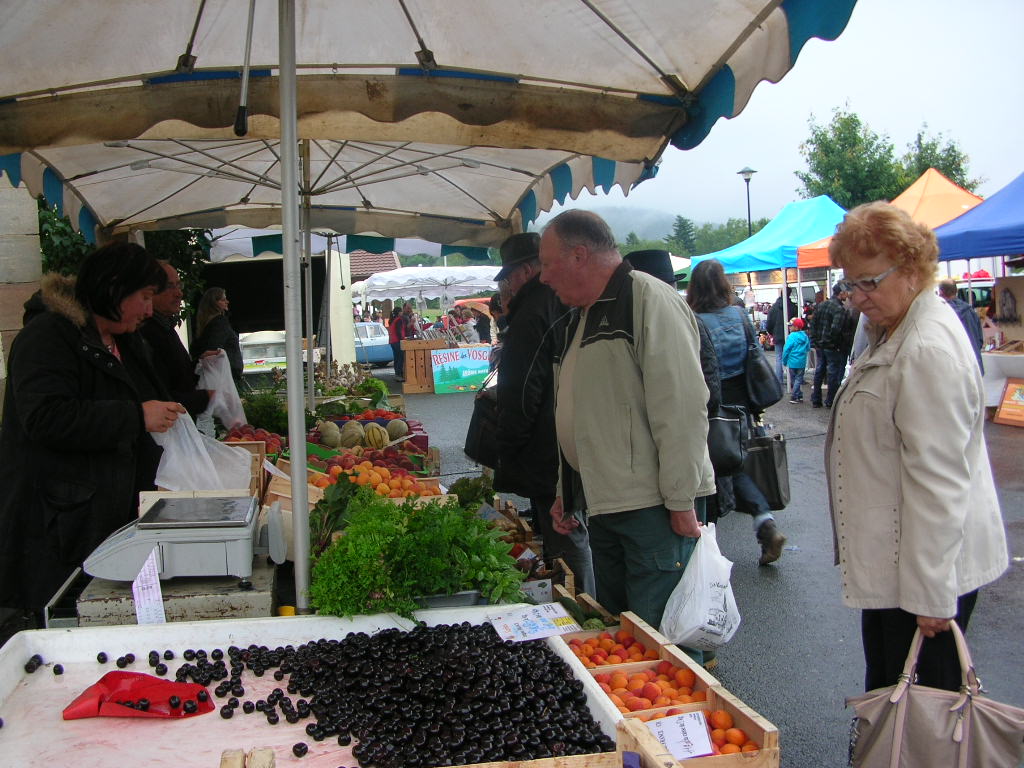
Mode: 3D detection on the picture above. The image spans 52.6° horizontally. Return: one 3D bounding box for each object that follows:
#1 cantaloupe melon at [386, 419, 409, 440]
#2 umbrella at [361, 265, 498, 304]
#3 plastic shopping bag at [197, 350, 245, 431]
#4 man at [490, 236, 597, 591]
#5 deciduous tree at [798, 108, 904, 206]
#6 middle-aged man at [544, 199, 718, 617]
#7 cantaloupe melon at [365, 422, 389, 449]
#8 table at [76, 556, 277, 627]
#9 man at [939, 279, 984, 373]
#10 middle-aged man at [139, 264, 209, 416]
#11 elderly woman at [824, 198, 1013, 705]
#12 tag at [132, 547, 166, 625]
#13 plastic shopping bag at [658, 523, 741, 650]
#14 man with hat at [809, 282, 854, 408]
[{"bbox_3d":[-0.630,0.251,5.700,0.125,0.125,0.125,-2,4,0],"label":"cantaloupe melon"},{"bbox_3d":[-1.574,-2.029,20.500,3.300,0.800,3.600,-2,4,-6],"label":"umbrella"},{"bbox_3d":[-1.501,0.034,5.350,0.250,0.420,0.150,-3,4,-18],"label":"plastic shopping bag"},{"bbox_3d":[0.139,0.214,4.300,0.420,1.700,0.510,2,5,33],"label":"man"},{"bbox_3d":[11.893,-5.465,36.267,4.100,8.248,4.100,-2,4,0],"label":"deciduous tree"},{"bbox_3d":[0.395,0.290,3.450,0.450,1.660,0.540,-3,5,-30],"label":"middle-aged man"},{"bbox_3d":[-0.713,0.271,5.450,0.130,0.135,0.130,-1,4,0],"label":"cantaloupe melon"},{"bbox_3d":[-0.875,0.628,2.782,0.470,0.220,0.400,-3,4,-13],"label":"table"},{"bbox_3d":[4.493,-0.262,10.446,0.520,1.660,0.380,-4,4,-30],"label":"man"},{"bbox_3d":[-1.464,0.260,4.400,0.450,1.660,0.480,-1,4,-3],"label":"middle-aged man"},{"bbox_3d":[0.885,0.408,2.270,0.360,1.570,0.470,-3,4,-22],"label":"elderly woman"},{"bbox_3d":[-0.900,0.503,2.570,0.080,0.200,0.015,-2,4,-6],"label":"tag"},{"bbox_3d":[0.583,0.633,3.220,0.250,0.390,0.170,-2,4,-18],"label":"plastic shopping bag"},{"bbox_3d":[4.320,-0.560,14.000,0.540,1.720,0.380,1,5,27],"label":"man with hat"}]

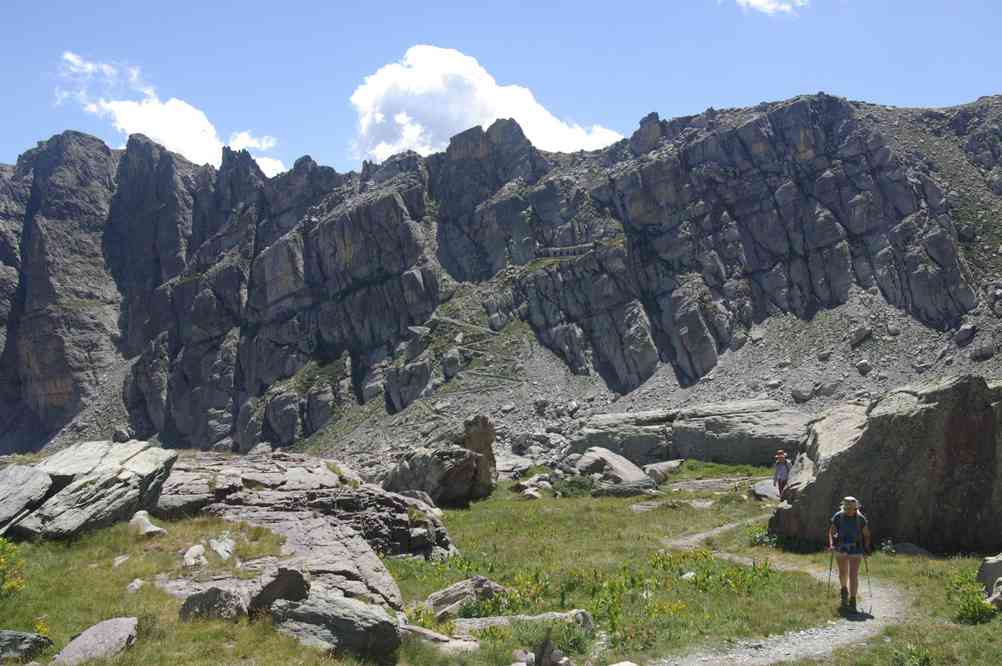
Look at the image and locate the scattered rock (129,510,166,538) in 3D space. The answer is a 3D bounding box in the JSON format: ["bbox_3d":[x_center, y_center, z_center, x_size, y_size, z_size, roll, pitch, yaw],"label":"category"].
[{"bbox_3d":[-5.903,3.198,19.500,0.560,0.420,0.480,0,-4,0],"label":"scattered rock"}]

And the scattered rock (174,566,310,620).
[{"bbox_3d":[-3.188,3.225,14.400,1.600,0.500,0.950,0,-3,-9],"label":"scattered rock"}]

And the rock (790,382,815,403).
[{"bbox_3d":[23.236,4.586,90.000,1.850,1.500,1.600,-1,-4,17],"label":"rock"}]

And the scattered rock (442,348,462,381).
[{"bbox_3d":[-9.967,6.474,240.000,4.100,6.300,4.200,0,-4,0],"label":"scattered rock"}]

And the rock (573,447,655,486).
[{"bbox_3d":[4.335,5.144,45.000,2.950,1.500,2.100,0,-4,0],"label":"rock"}]

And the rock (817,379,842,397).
[{"bbox_3d":[43.601,7.234,155.000,3.000,2.350,2.700,0,-4,0],"label":"rock"}]

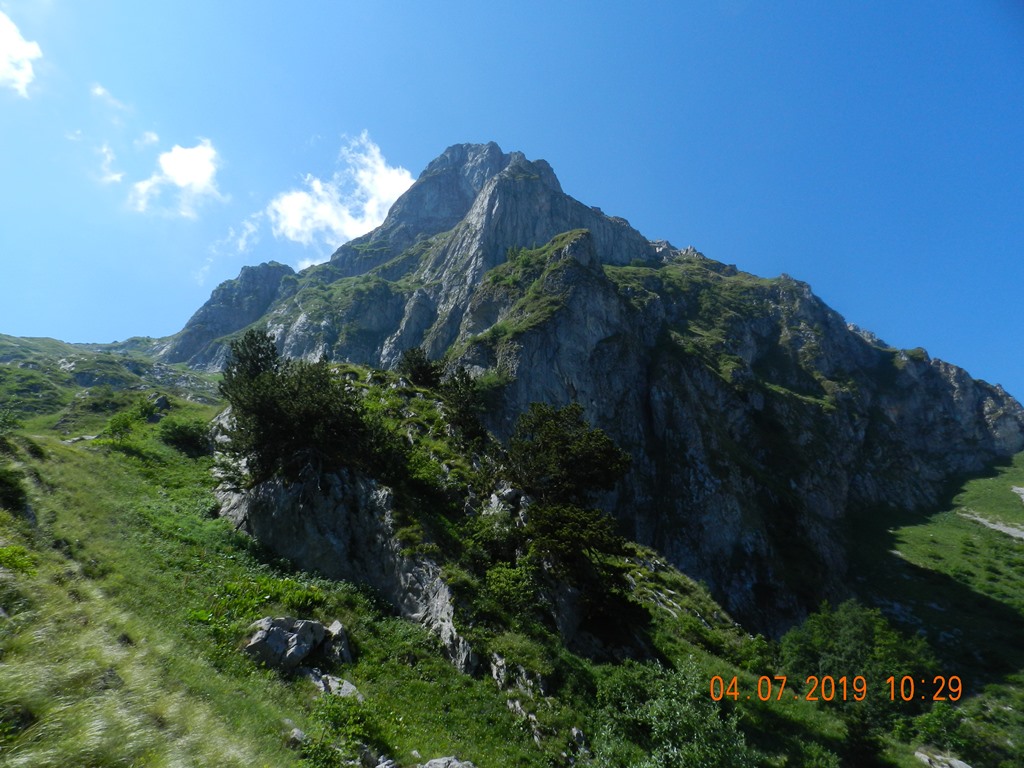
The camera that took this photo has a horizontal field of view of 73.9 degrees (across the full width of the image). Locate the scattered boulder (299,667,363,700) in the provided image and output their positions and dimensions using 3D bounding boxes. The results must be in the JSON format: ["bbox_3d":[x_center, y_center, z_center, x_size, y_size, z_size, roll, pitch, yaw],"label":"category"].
[{"bbox_3d":[-3.430,5.761,13.000,1.200,0.450,0.850,1,-5,-6],"label":"scattered boulder"}]

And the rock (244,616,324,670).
[{"bbox_3d":[-4.614,5.263,13.800,1.600,0.900,1.200,1,-5,-6],"label":"rock"}]

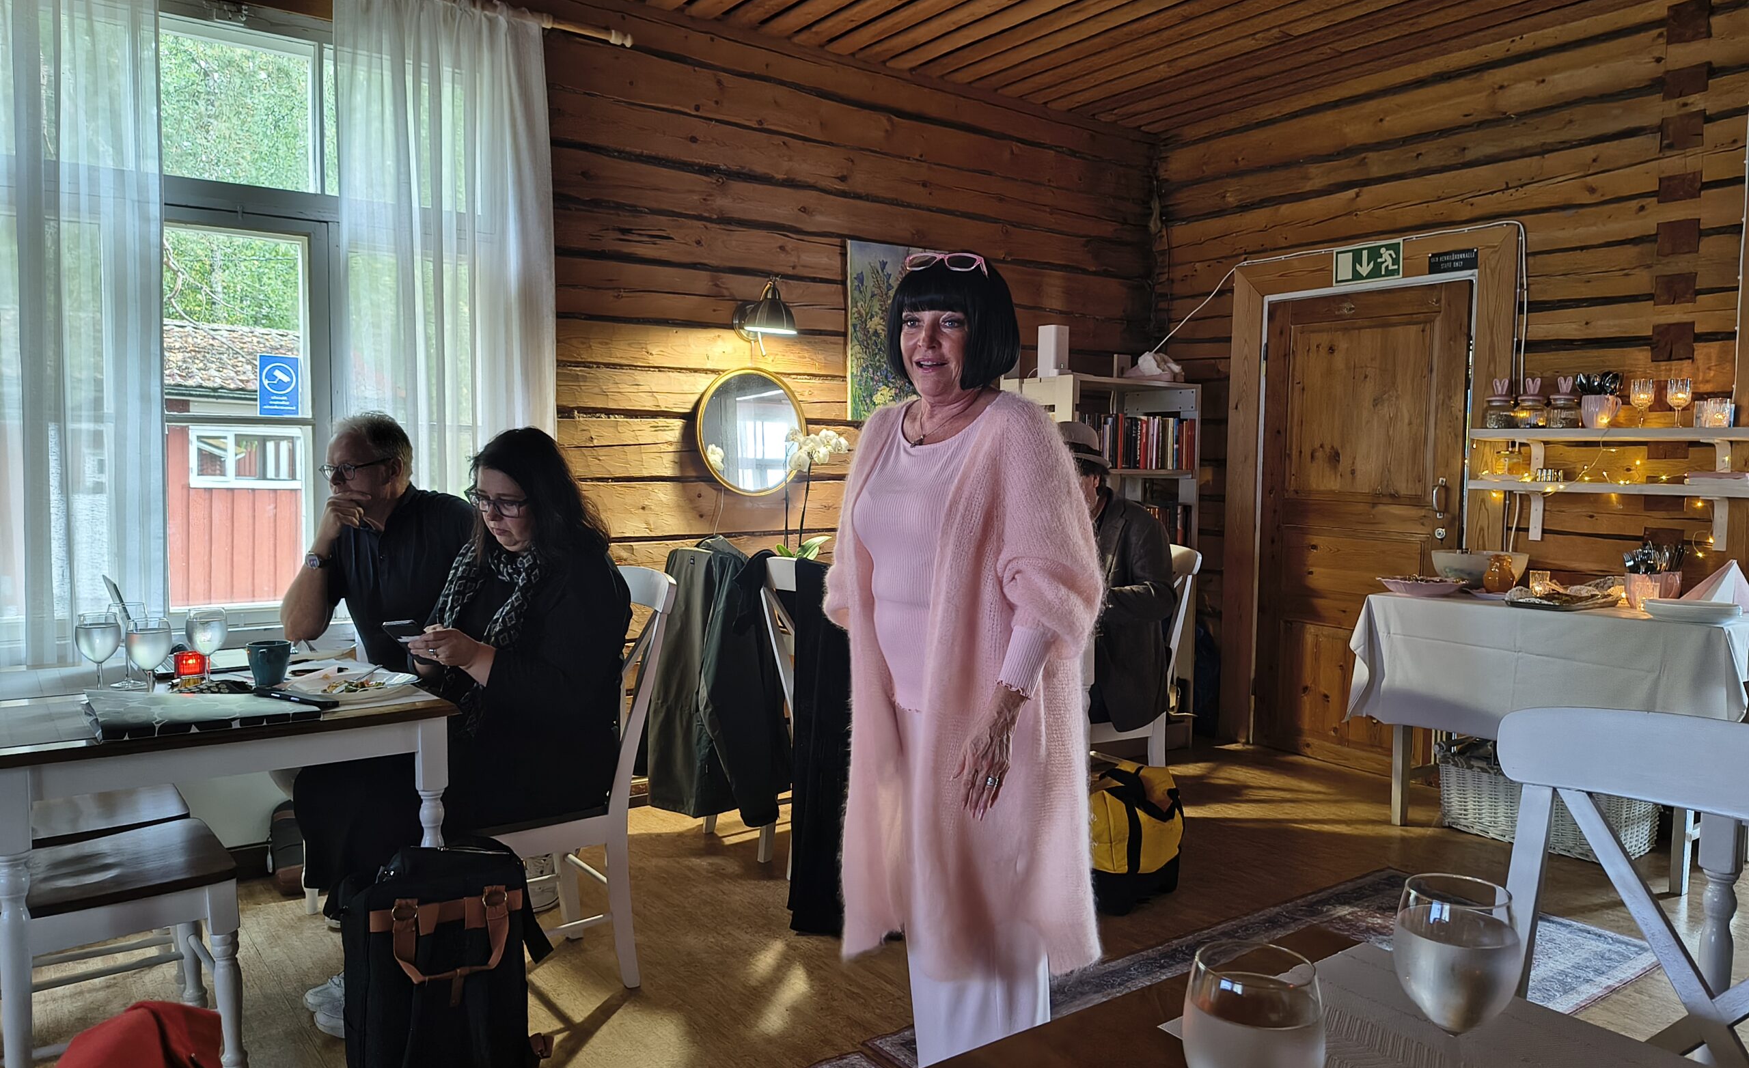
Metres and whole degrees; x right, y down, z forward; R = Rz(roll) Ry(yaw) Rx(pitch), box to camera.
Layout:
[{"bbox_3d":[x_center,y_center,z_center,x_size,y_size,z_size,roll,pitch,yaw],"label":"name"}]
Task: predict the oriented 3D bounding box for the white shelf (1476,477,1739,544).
[{"bbox_3d":[2.548,-0.064,4.013,0.200,0.216,0.900,-3,5,-37],"label":"white shelf"}]

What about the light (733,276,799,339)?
[{"bbox_3d":[-0.394,-0.818,4.217,0.190,0.220,0.240,-3,5,-37],"label":"light"}]

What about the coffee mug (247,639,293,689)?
[{"bbox_3d":[-1.415,0.304,2.717,0.095,0.103,0.120,-2,4,-28],"label":"coffee mug"}]

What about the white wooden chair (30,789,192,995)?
[{"bbox_3d":[-1.846,0.579,2.564,0.520,0.970,0.440,-2,5,-41],"label":"white wooden chair"}]

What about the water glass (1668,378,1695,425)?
[{"bbox_3d":[2.577,-0.421,3.715,0.070,0.163,0.070,-2,5,-37],"label":"water glass"}]

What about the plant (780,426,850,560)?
[{"bbox_3d":[-0.211,-0.068,4.195,0.250,0.640,0.200,1,3,-3],"label":"plant"}]

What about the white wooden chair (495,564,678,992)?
[{"bbox_3d":[-0.799,0.584,2.771,0.520,0.970,0.440,-2,4,-36],"label":"white wooden chair"}]

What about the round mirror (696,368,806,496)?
[{"bbox_3d":[-0.444,-0.374,4.285,0.480,0.480,0.040,-2,5,-37],"label":"round mirror"}]

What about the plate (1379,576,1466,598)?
[{"bbox_3d":[1.932,0.188,4.130,0.290,0.075,0.290,0,4,0],"label":"plate"}]

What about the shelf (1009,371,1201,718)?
[{"bbox_3d":[1.014,0.150,5.134,0.803,1.645,0.384,-3,5,-37],"label":"shelf"}]

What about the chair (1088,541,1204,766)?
[{"bbox_3d":[0.756,0.537,3.968,0.520,0.970,0.440,-1,4,-28],"label":"chair"}]

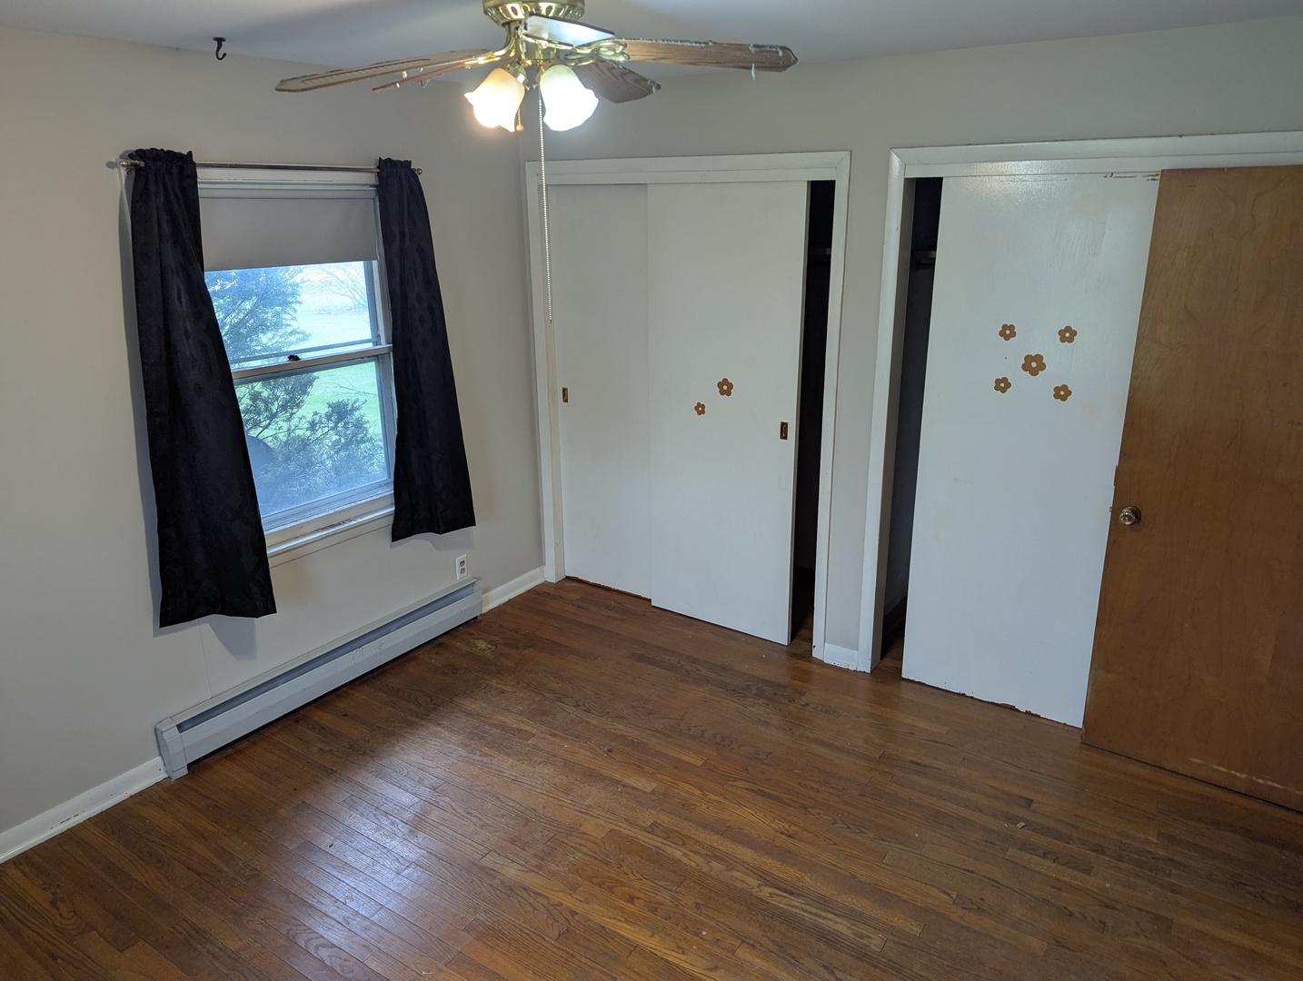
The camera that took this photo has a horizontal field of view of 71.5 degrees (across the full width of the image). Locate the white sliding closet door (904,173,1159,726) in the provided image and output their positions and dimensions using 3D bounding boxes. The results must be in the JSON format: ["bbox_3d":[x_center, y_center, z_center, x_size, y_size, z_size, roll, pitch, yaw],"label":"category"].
[{"bbox_3d":[1.385,-0.109,3.384,0.754,2.032,0.038,11,21,33],"label":"white sliding closet door"}]

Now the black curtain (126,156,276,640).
[{"bbox_3d":[-1.568,-0.291,3.055,0.130,1.620,0.395,11,21,33],"label":"black curtain"}]

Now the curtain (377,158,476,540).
[{"bbox_3d":[-0.982,-0.562,3.877,0.110,1.620,0.445,11,21,33],"label":"curtain"}]

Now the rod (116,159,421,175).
[{"bbox_3d":[-1.300,-1.165,3.270,0.032,0.030,1.219,11,21,33],"label":"rod"}]

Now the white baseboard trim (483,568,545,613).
[{"bbox_3d":[-0.720,0.520,4.731,0.019,0.083,0.510,11,21,33],"label":"white baseboard trim"}]

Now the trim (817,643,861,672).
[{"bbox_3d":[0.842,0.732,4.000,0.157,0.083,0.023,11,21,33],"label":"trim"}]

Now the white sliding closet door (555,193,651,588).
[{"bbox_3d":[-0.177,-0.442,4.474,0.750,2.033,0.038,11,21,33],"label":"white sliding closet door"}]

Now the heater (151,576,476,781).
[{"bbox_3d":[-1.303,0.742,3.874,0.075,0.197,1.568,11,21,33],"label":"heater"}]

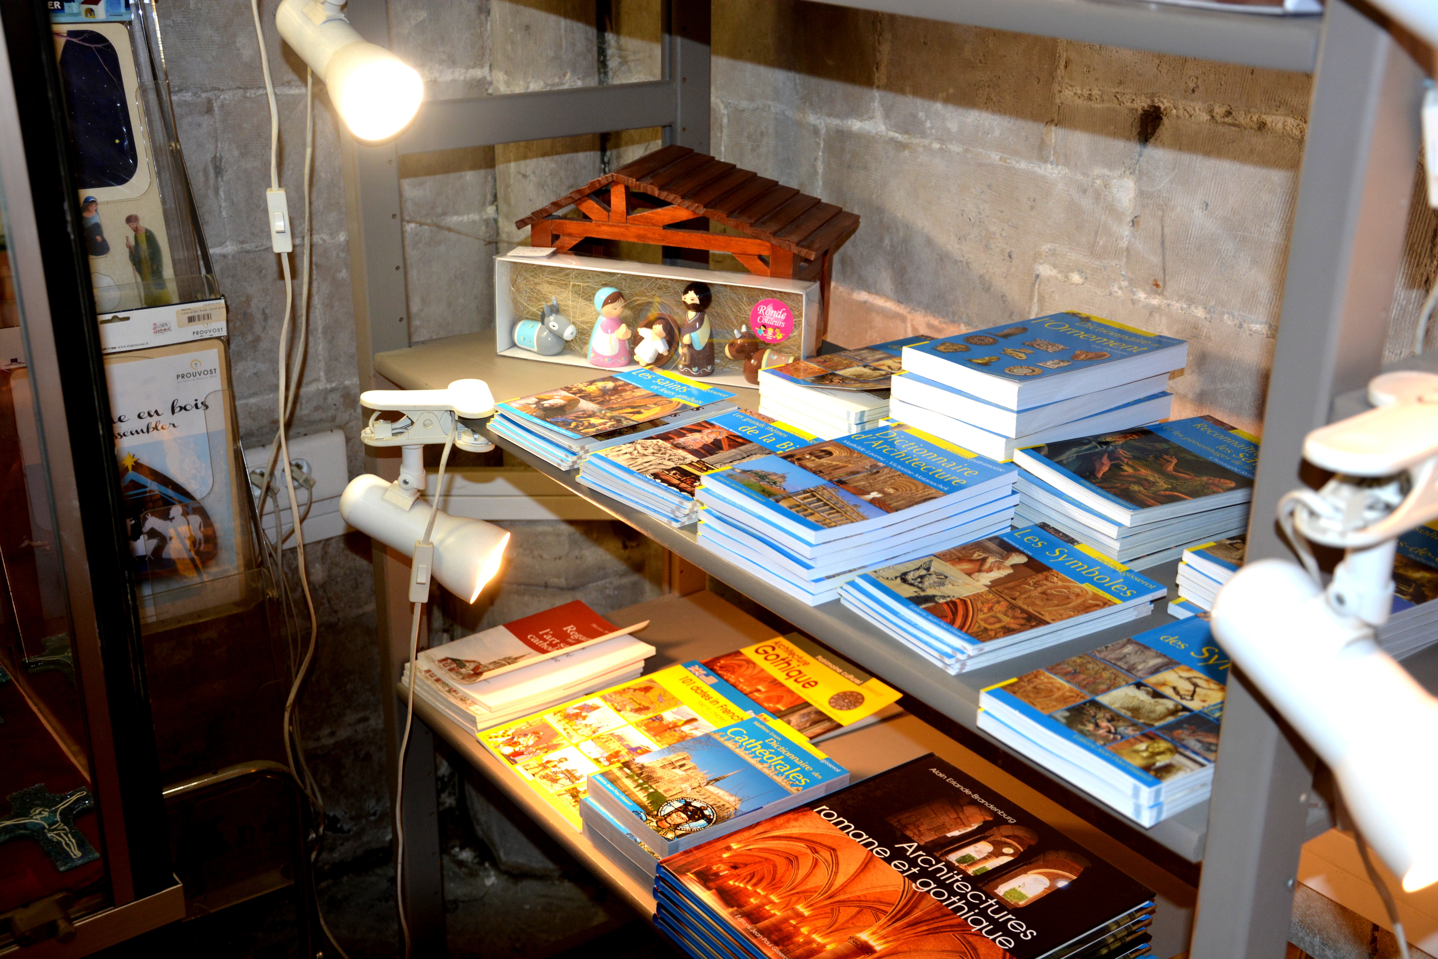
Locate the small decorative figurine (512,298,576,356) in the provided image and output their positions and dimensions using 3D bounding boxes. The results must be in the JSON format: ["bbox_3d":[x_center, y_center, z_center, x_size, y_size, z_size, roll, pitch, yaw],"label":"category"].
[{"bbox_3d":[-0.172,-0.151,1.652,0.056,0.053,0.033,14,25,30],"label":"small decorative figurine"}]

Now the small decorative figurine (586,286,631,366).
[{"bbox_3d":[-0.107,-0.149,1.627,0.041,0.071,0.038,19,28,38],"label":"small decorative figurine"}]

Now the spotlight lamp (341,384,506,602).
[{"bbox_3d":[-0.262,0.011,1.495,0.144,0.200,0.071,6,22,12],"label":"spotlight lamp"}]

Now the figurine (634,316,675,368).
[{"bbox_3d":[-0.062,-0.132,1.618,0.039,0.045,0.030,7,23,15],"label":"figurine"}]

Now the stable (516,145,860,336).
[{"bbox_3d":[-0.029,-0.225,1.675,0.306,0.182,0.156,8,23,18],"label":"stable"}]

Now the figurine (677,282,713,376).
[{"bbox_3d":[-0.022,-0.143,1.597,0.033,0.082,0.033,1,22,0],"label":"figurine"}]

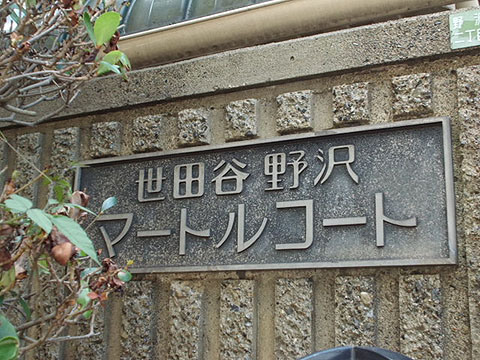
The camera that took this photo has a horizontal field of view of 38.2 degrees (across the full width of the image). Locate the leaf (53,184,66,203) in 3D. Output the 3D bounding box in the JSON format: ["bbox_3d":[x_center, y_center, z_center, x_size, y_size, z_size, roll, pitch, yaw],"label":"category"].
[{"bbox_3d":[-0.322,0.024,1.237,0.025,0.032,0.022,3,-10,-15],"label":"leaf"}]

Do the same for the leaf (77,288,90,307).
[{"bbox_3d":[-0.273,0.205,1.209,0.024,0.031,0.022,2,-9,-12],"label":"leaf"}]

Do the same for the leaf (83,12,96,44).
[{"bbox_3d":[-0.258,-0.260,1.190,0.024,0.055,0.028,2,-9,-13],"label":"leaf"}]

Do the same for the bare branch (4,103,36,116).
[{"bbox_3d":[-0.383,-0.123,1.209,0.056,0.024,0.030,3,-10,-18],"label":"bare branch"}]

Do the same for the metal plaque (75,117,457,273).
[{"bbox_3d":[0.002,0.051,1.294,0.780,0.236,0.030,-5,-10,28],"label":"metal plaque"}]

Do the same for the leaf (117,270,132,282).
[{"bbox_3d":[-0.201,0.168,1.209,0.028,0.021,0.020,2,-9,-9],"label":"leaf"}]

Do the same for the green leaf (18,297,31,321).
[{"bbox_3d":[-0.361,0.215,1.163,0.020,0.040,0.022,3,-10,-17],"label":"green leaf"}]

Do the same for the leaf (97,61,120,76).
[{"bbox_3d":[-0.226,-0.191,1.190,0.041,0.028,0.032,2,-9,-11],"label":"leaf"}]

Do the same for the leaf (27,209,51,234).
[{"bbox_3d":[-0.342,0.071,1.181,0.044,0.044,0.035,3,-10,-16],"label":"leaf"}]

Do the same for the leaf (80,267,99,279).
[{"bbox_3d":[-0.265,0.163,1.218,0.032,0.021,0.022,2,-9,-12],"label":"leaf"}]

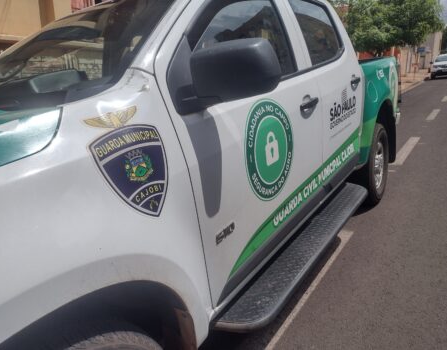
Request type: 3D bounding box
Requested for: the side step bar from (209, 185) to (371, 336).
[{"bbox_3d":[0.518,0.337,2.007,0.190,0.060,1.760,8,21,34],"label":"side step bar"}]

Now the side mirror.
[{"bbox_3d":[0.041,-0.301,1.067,0.200,0.172,0.160,8,21,34],"label":"side mirror"}]

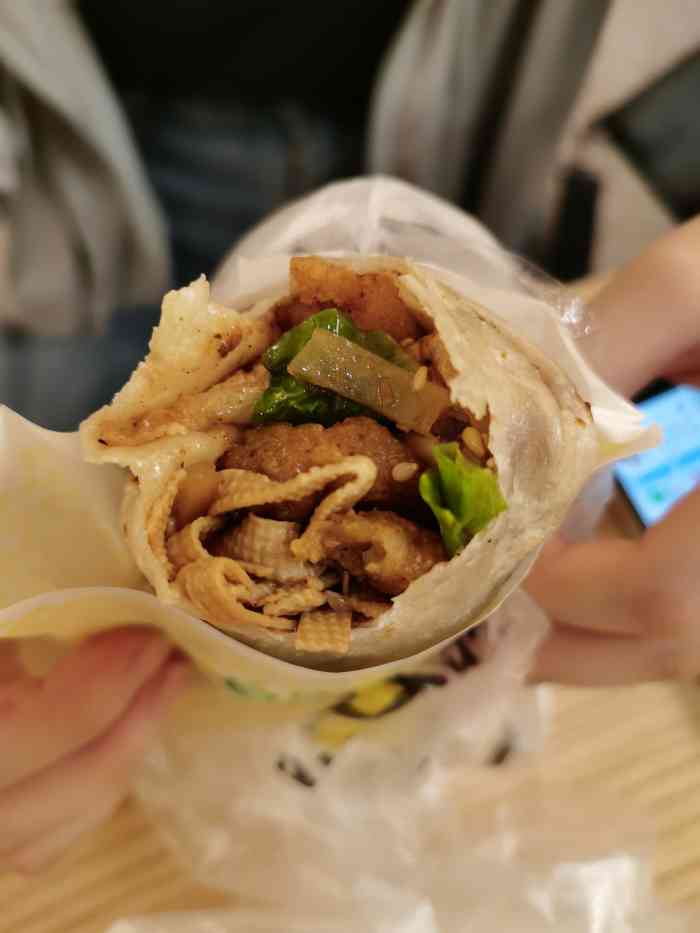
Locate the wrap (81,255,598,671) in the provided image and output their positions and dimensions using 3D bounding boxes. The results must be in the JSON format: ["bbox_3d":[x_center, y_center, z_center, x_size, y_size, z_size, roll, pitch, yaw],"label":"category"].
[{"bbox_3d":[0.007,0.015,0.156,0.070,0.115,0.064,0,72,7],"label":"wrap"}]

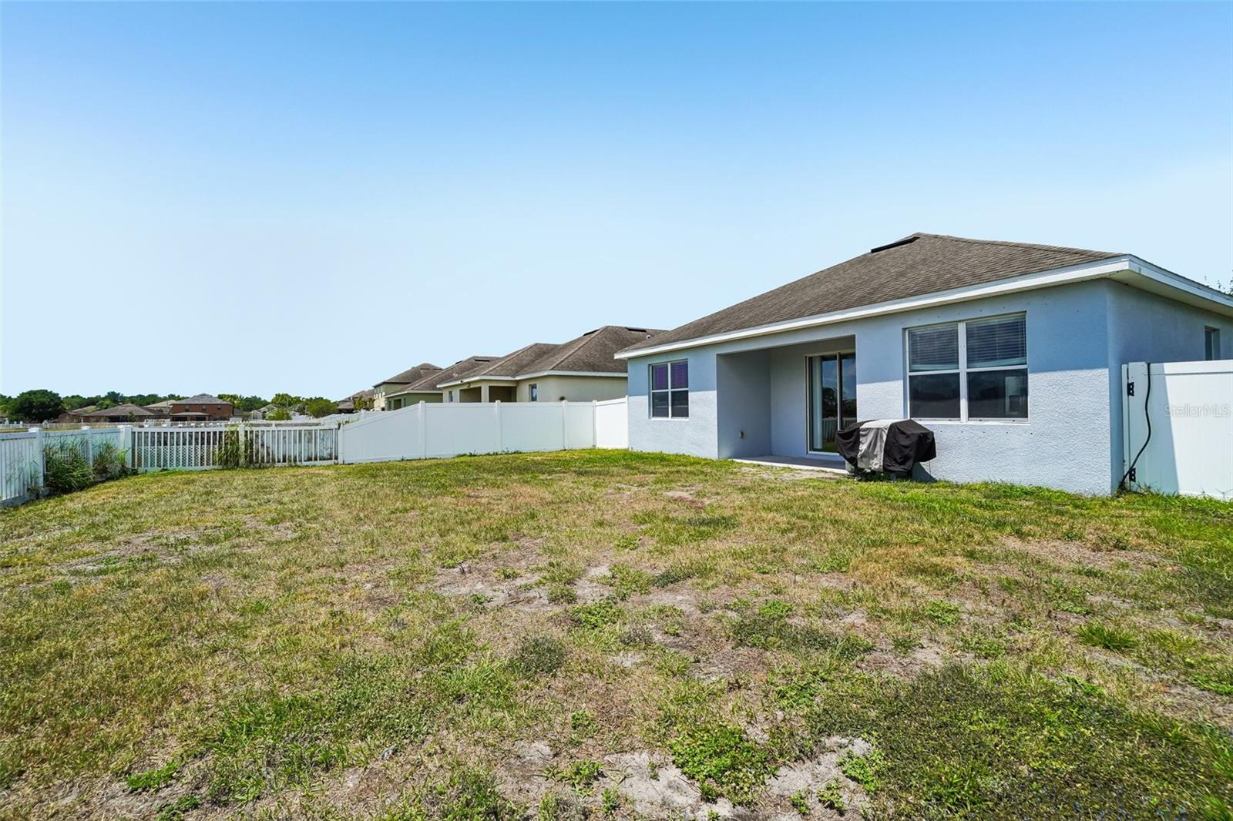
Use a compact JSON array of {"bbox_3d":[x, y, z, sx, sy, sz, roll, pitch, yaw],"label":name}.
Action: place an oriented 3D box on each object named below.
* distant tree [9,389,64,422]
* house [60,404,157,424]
[{"bbox_3d":[-140.026,-0.465,124.000,8.900,9.300,8.900,-1,0,-30],"label":"distant tree"},{"bbox_3d":[-129.378,1.474,131.000,15.500,5.800,16.500,-1,0,-30],"label":"house"}]

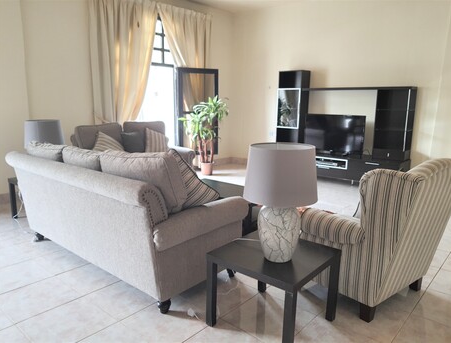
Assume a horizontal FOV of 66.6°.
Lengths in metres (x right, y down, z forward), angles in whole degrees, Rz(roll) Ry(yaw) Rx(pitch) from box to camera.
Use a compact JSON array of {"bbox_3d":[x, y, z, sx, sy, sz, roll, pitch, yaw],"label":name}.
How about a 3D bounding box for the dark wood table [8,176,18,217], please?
[{"bbox_3d":[-1.947,0.300,3.762,0.542,0.443,0.542,11,15,41],"label":"dark wood table"}]

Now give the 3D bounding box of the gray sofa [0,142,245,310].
[{"bbox_3d":[-0.891,0.247,2.855,2.069,0.936,0.985,10,14,39],"label":"gray sofa"}]

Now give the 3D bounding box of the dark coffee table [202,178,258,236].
[{"bbox_3d":[-0.057,0.403,3.410,0.936,0.443,0.532,11,15,41],"label":"dark coffee table"}]

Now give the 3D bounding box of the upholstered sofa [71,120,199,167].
[{"bbox_3d":[-1.178,-0.129,4.703,0.916,0.946,1.596,11,15,41],"label":"upholstered sofa"}]

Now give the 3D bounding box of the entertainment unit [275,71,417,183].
[{"bbox_3d":[1.923,-0.804,5.971,2.308,1.884,0.584,10,14,39],"label":"entertainment unit"}]

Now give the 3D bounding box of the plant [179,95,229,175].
[{"bbox_3d":[-0.385,-0.634,6.128,0.886,1.409,0.837,1,11,0],"label":"plant"}]

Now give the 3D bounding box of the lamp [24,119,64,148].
[{"bbox_3d":[-1.909,-0.226,3.657,0.404,0.630,0.404,11,15,41],"label":"lamp"}]

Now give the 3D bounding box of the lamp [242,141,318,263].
[{"bbox_3d":[0.300,0.174,1.837,0.399,0.630,0.399,1,11,0],"label":"lamp"}]

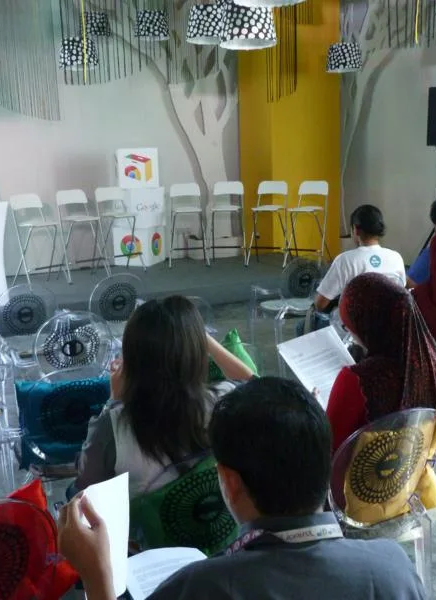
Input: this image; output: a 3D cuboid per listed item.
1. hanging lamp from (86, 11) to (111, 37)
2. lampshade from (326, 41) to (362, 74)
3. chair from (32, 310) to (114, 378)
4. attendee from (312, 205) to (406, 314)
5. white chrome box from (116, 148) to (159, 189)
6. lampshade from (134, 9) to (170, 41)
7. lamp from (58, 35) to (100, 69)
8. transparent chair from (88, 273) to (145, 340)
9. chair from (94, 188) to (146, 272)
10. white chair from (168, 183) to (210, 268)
[{"bbox_3d":[-1.449,-3.306,7.750,0.350,0.265,0.350,-7,13,-24],"label":"hanging lamp"},{"bbox_3d":[1.388,-2.661,7.100,0.390,0.310,0.390,-2,14,0],"label":"lampshade"},{"bbox_3d":[-0.811,0.470,3.504,0.540,0.940,0.550,-7,13,-22],"label":"chair"},{"bbox_3d":[1.133,-0.159,5.425,0.520,1.260,0.800,-7,13,-24],"label":"attendee"},{"bbox_3d":[-1.006,-1.638,8.087,0.470,0.470,0.470,-5,13,-12],"label":"white chrome box"},{"bbox_3d":[-0.658,-2.767,6.500,0.350,0.265,0.350,-2,12,0],"label":"lampshade"},{"bbox_3d":[-1.267,-2.247,5.900,0.350,0.265,0.350,-7,13,-24],"label":"lamp"},{"bbox_3d":[-0.774,0.219,4.824,0.540,0.940,0.550,-6,13,-21],"label":"transparent chair"},{"bbox_3d":[-1.201,-0.830,7.840,0.480,1.030,0.450,-10,15,-35],"label":"chair"},{"bbox_3d":[-0.383,-0.955,8.304,0.480,1.030,0.450,-3,12,-8],"label":"white chair"}]

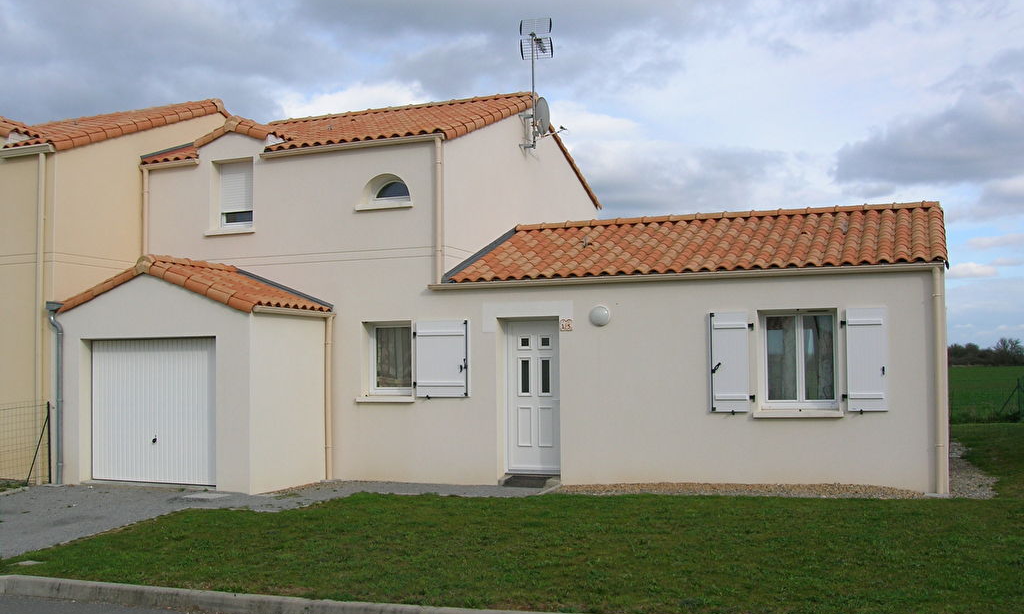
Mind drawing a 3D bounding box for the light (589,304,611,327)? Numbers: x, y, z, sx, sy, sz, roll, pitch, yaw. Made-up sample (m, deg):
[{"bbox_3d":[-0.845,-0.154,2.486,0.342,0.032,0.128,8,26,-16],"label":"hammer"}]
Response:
[{"bbox_3d":[1.177,0.120,14.251,0.290,0.290,0.120,-2,-3,22],"label":"light"}]

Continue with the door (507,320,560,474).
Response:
[{"bbox_3d":[0.325,1.248,14.695,0.880,2.130,0.080,-2,-4,22],"label":"door"}]

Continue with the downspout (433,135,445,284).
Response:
[{"bbox_3d":[-1.036,-1.365,15.053,0.110,2.120,0.100,-2,-4,22],"label":"downspout"}]

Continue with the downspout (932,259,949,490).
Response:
[{"bbox_3d":[5.071,0.867,12.627,0.095,2.688,0.100,-2,-3,22],"label":"downspout"}]

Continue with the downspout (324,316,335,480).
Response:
[{"bbox_3d":[-2.695,1.343,15.752,0.095,2.436,0.100,-2,-3,22],"label":"downspout"}]

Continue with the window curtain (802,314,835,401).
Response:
[{"bbox_3d":[3.909,0.645,13.544,0.400,1.090,0.080,-2,-3,22],"label":"window curtain"}]

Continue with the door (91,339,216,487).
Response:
[{"bbox_3d":[-4.973,1.455,14.976,2.348,2.019,0.050,-2,-3,22],"label":"door"}]

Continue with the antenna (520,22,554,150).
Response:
[{"bbox_3d":[0.415,-3.781,18.000,0.620,2.200,0.800,-1,-3,11],"label":"antenna"}]

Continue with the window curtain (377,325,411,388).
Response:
[{"bbox_3d":[-1.745,0.729,15.666,0.570,0.900,0.070,-2,-4,22],"label":"window curtain"}]

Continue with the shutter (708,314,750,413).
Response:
[{"bbox_3d":[2.741,0.699,13.397,0.490,1.250,0.050,-2,-4,22],"label":"shutter"}]

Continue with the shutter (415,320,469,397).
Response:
[{"bbox_3d":[-0.983,0.737,14.938,0.800,1.060,0.050,-2,-4,22],"label":"shutter"}]

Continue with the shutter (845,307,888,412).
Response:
[{"bbox_3d":[4.330,0.640,12.963,0.466,1.272,0.045,-2,-3,22],"label":"shutter"}]

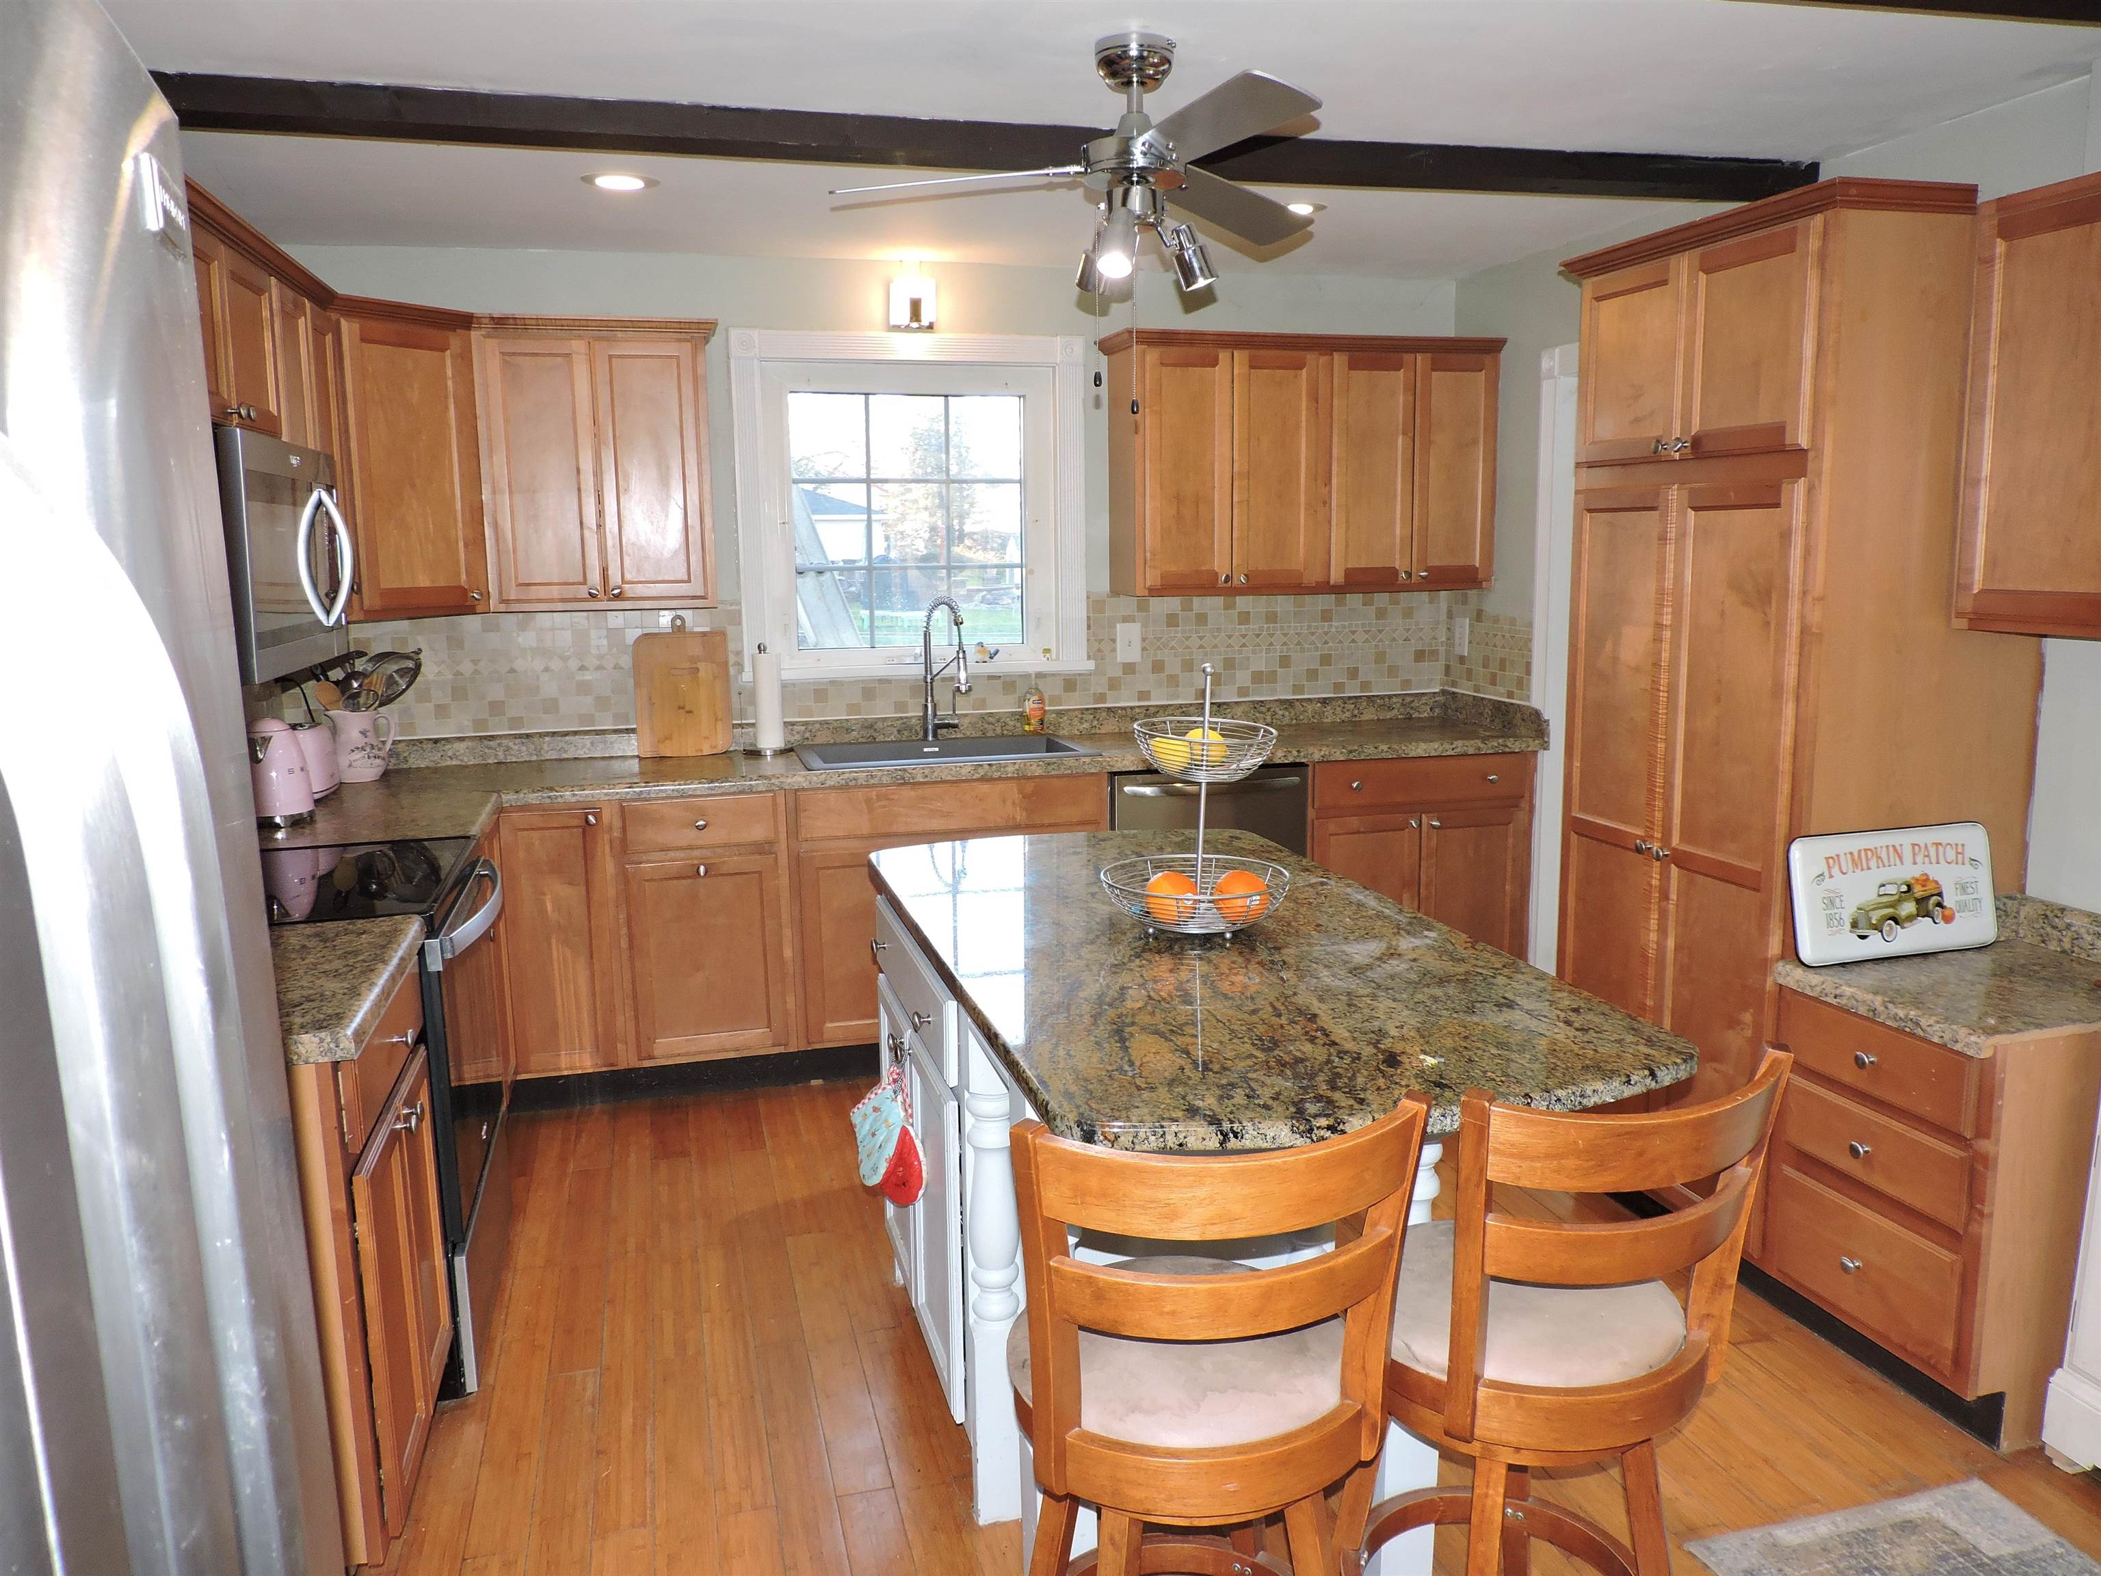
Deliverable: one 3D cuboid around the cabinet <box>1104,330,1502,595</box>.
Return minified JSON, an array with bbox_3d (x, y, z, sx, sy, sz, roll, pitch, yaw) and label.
[{"bbox_3d":[0.816,-1.044,4.748,1.275,0.804,0.360,-3,10,-15],"label":"cabinet"}]

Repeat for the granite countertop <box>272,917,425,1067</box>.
[{"bbox_3d":[-1.318,0.315,2.156,0.640,0.040,0.660,-3,10,-15],"label":"granite countertop"}]

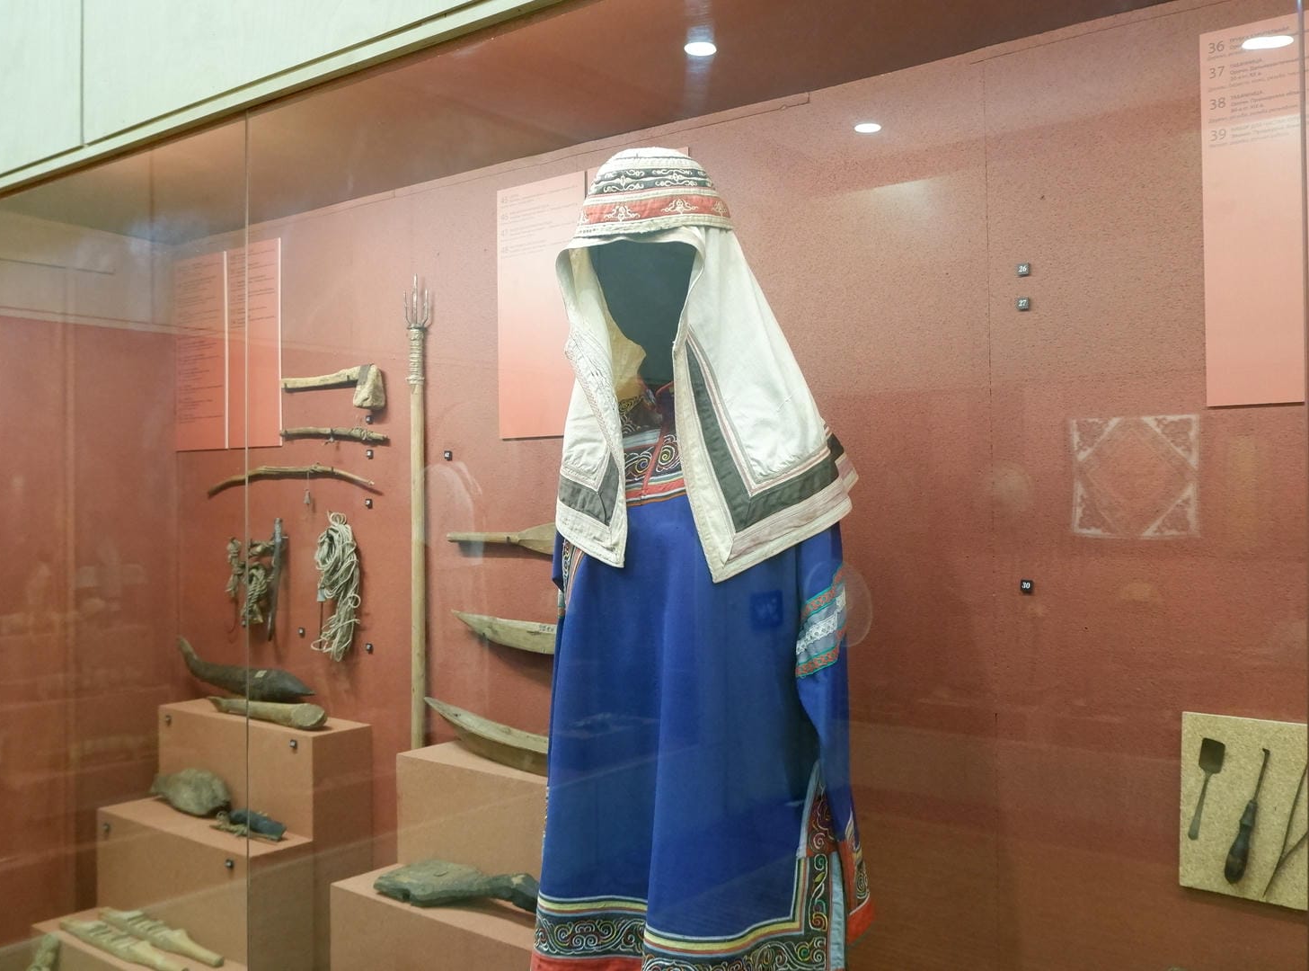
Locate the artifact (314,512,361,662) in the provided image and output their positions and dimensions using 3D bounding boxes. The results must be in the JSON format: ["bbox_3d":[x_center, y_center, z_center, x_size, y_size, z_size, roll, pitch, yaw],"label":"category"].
[{"bbox_3d":[-0.715,0.228,2.470,0.120,0.328,0.060,-1,-1,36],"label":"artifact"}]

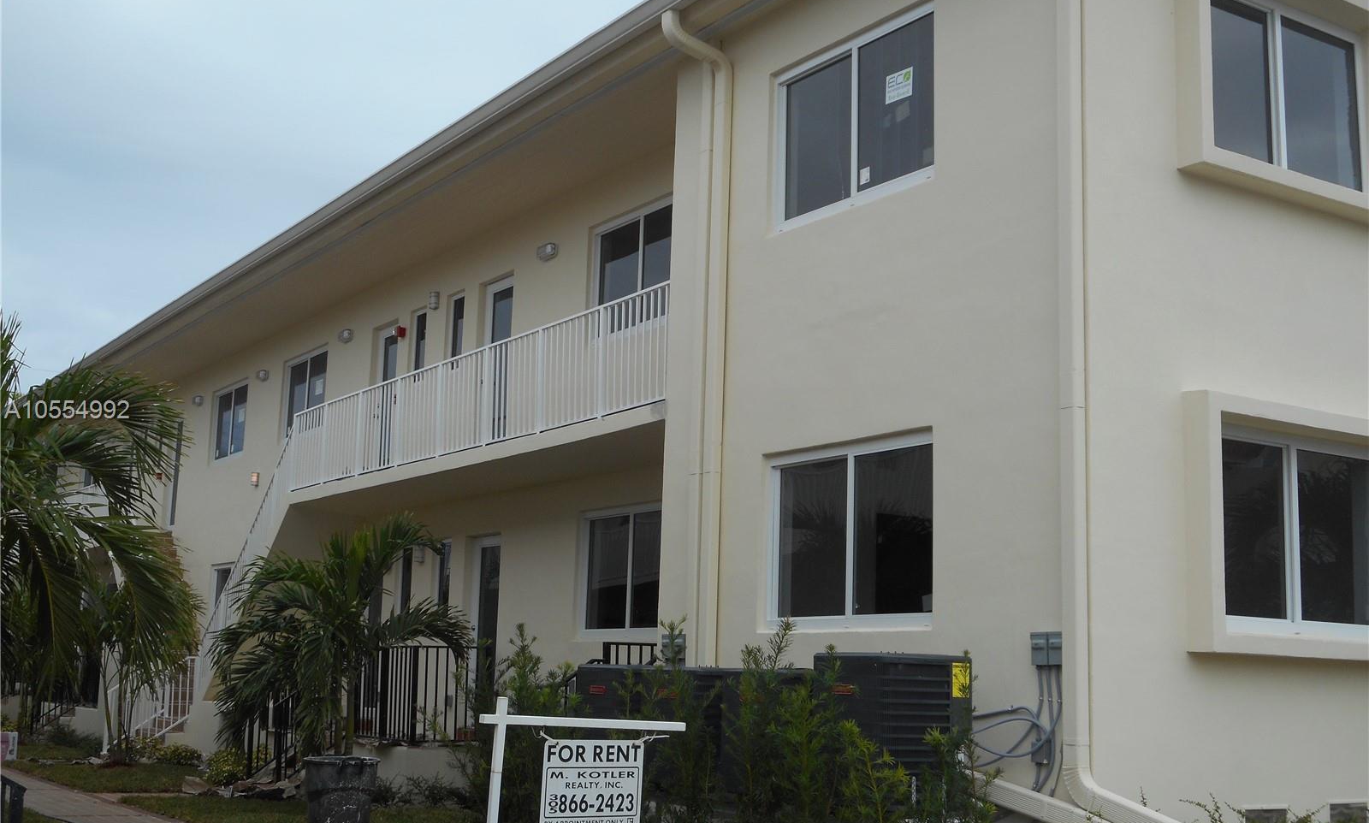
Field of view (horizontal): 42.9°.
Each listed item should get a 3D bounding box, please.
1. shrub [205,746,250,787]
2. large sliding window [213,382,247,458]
[{"bbox_3d":[-4.760,3.719,18.200,0.500,0.440,0.480,4,-10,-14],"label":"shrub"},{"bbox_3d":[-6.735,0.160,25.910,0.100,1.120,1.500,8,-12,-33],"label":"large sliding window"}]

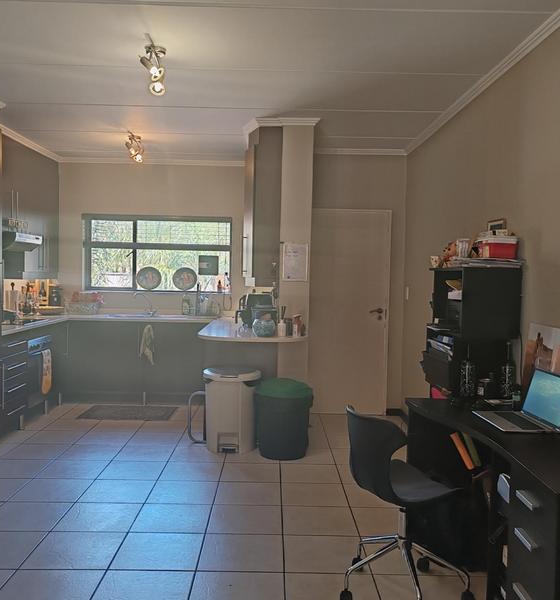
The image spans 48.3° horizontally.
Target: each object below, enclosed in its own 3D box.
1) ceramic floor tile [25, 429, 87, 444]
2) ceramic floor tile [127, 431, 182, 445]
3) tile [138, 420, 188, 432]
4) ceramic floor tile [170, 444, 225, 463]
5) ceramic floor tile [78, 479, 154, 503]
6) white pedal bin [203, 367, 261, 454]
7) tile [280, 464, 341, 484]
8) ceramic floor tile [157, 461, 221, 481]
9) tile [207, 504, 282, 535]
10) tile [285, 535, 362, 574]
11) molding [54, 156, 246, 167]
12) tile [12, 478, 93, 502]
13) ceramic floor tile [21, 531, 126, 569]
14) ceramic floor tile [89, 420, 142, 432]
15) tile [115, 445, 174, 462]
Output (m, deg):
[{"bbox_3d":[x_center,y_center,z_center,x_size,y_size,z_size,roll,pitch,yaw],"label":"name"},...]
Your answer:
[{"bbox_3d":[-1.851,1.141,5.178,0.408,0.010,0.408,1,3,0],"label":"ceramic floor tile"},{"bbox_3d":[-1.045,1.177,5.262,0.412,0.010,0.412,1,3,-1],"label":"ceramic floor tile"},{"bbox_3d":[-1.061,1.168,5.761,0.417,0.010,0.417,1,3,0],"label":"tile"},{"bbox_3d":[-0.621,1.189,4.802,0.410,0.010,0.410,1,3,-1],"label":"ceramic floor tile"},{"bbox_3d":[-1.034,1.236,4.009,0.412,0.010,0.412,1,3,-1],"label":"ceramic floor tile"},{"bbox_3d":[-0.384,0.873,4.999,0.455,0.610,0.430,1,3,3],"label":"white pedal bin"},{"bbox_3d":[0.214,1.219,4.370,0.408,0.010,0.408,1,3,0],"label":"tile"},{"bbox_3d":[-0.628,1.236,4.490,0.417,0.010,0.417,1,3,0],"label":"ceramic floor tile"},{"bbox_3d":[-0.195,1.271,3.599,0.412,0.010,0.412,1,3,-1],"label":"tile"},{"bbox_3d":[0.222,1.280,3.136,0.408,0.010,0.408,1,3,0],"label":"tile"},{"bbox_3d":[-1.395,-1.527,6.915,2.111,0.055,0.055,1,3,-1],"label":"molding"},{"bbox_3d":[-1.444,1.214,3.965,0.410,0.010,0.410,1,3,-1],"label":"tile"},{"bbox_3d":[-1.027,1.276,3.174,0.412,0.010,0.412,1,3,-1],"label":"ceramic floor tile"},{"bbox_3d":[-1.486,1.161,5.758,0.417,0.010,0.417,1,3,0],"label":"ceramic floor tile"},{"bbox_3d":[-1.036,1.181,4.798,0.410,0.010,0.410,1,3,-1],"label":"tile"}]

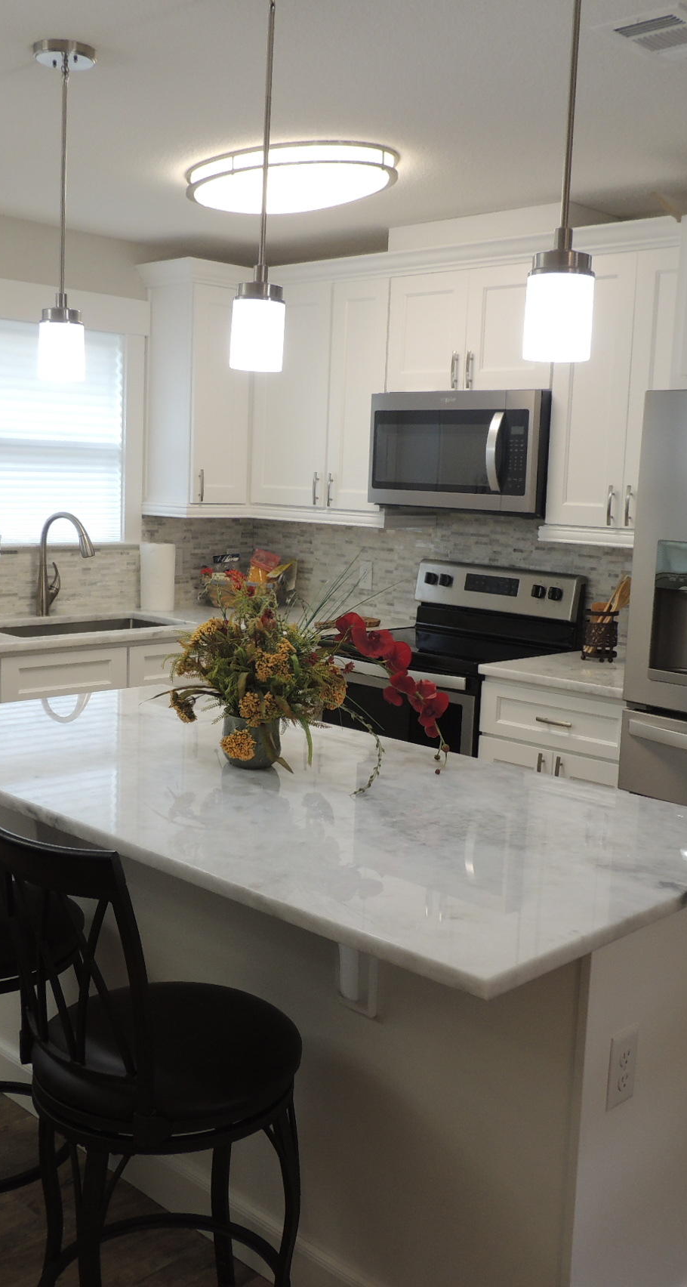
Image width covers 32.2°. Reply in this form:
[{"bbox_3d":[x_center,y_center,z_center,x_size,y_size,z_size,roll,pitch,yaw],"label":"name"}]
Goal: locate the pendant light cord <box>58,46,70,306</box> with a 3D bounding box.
[{"bbox_3d":[-0.644,-1.059,2.744,0.014,0.550,0.014,10,11,43],"label":"pendant light cord"}]

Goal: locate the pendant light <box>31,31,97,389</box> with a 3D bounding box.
[{"bbox_3d":[-0.647,-0.985,2.754,0.134,0.740,0.134,2,8,0],"label":"pendant light"}]

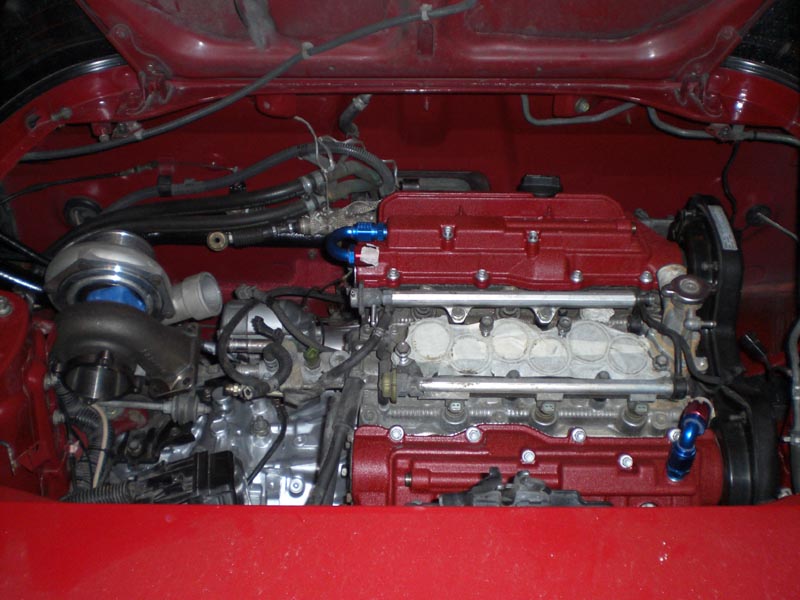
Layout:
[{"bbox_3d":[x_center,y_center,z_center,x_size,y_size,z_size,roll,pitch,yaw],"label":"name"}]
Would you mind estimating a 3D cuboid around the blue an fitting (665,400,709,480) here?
[{"bbox_3d":[0.299,0.145,0.922,0.034,0.050,0.078,15,62,8],"label":"blue an fitting"}]

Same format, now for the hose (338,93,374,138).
[{"bbox_3d":[-0.062,-0.256,1.220,0.045,0.065,0.036,0,61,0],"label":"hose"}]

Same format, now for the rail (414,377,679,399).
[{"bbox_3d":[0.159,0.098,0.980,0.301,0.020,0.020,0,61,0],"label":"rail"}]

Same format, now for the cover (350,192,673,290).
[{"bbox_3d":[0.146,-0.083,1.119,0.395,0.070,0.145,0,36,0],"label":"cover"}]

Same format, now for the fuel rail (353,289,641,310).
[{"bbox_3d":[0.113,-0.001,1.034,0.335,0.020,0.020,0,61,0],"label":"fuel rail"}]

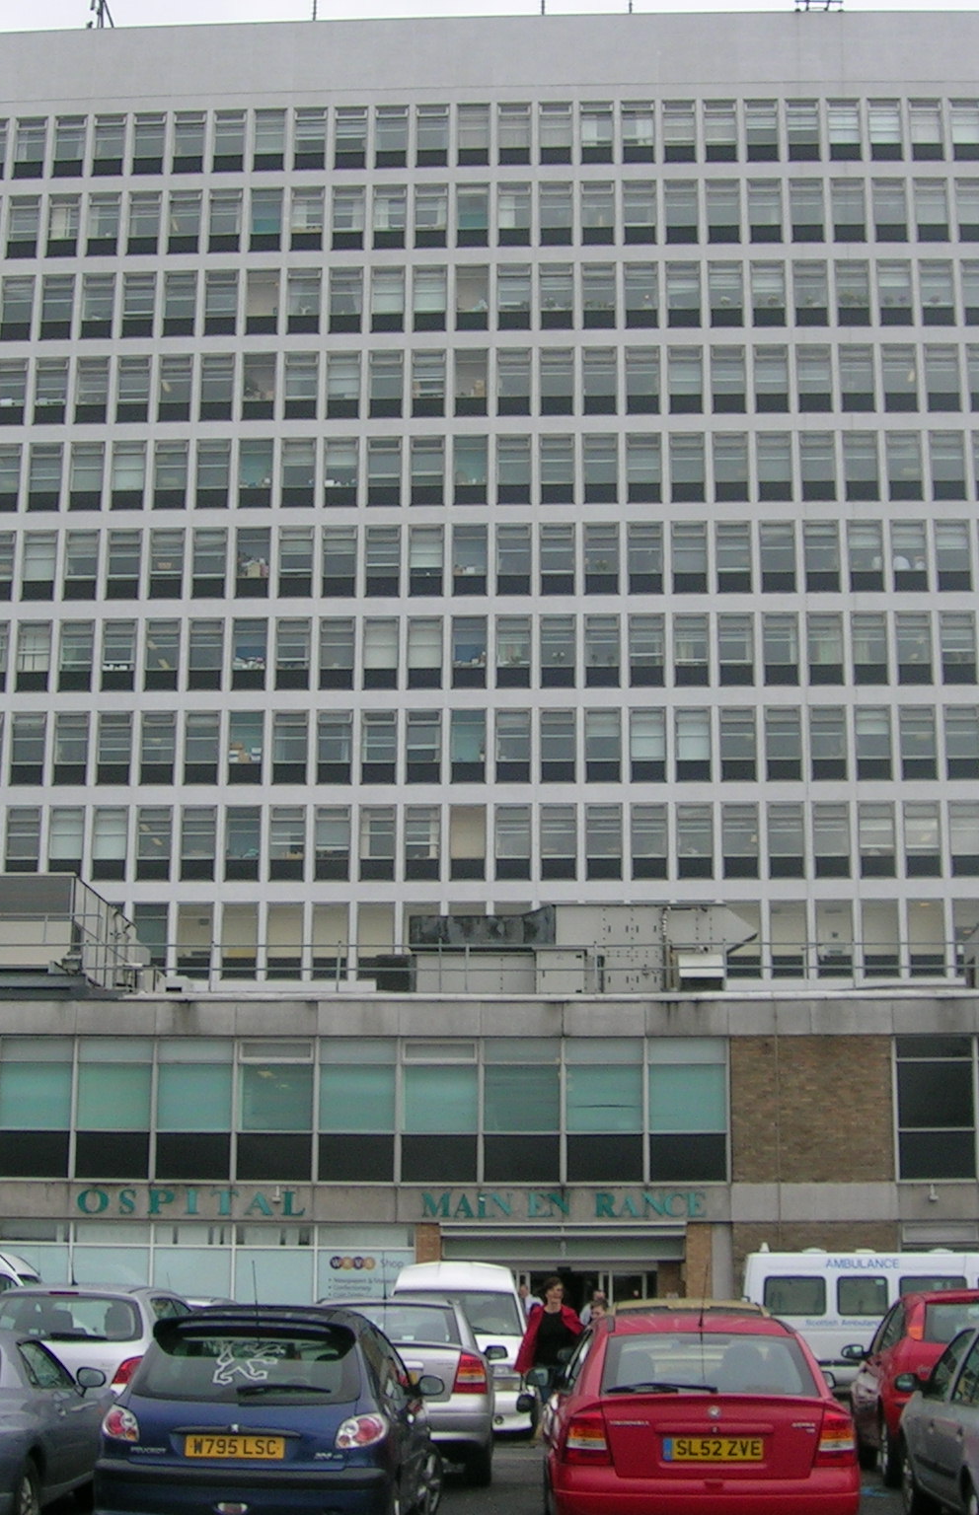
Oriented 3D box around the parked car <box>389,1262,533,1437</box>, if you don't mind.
[{"bbox_3d":[-0.271,7.317,29.085,1.830,2.100,4.500,0,-13,3],"label":"parked car"}]

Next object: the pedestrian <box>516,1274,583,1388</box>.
[{"bbox_3d":[0.537,5.576,21.200,0.580,1.680,0.400,2,-15,-7],"label":"pedestrian"}]

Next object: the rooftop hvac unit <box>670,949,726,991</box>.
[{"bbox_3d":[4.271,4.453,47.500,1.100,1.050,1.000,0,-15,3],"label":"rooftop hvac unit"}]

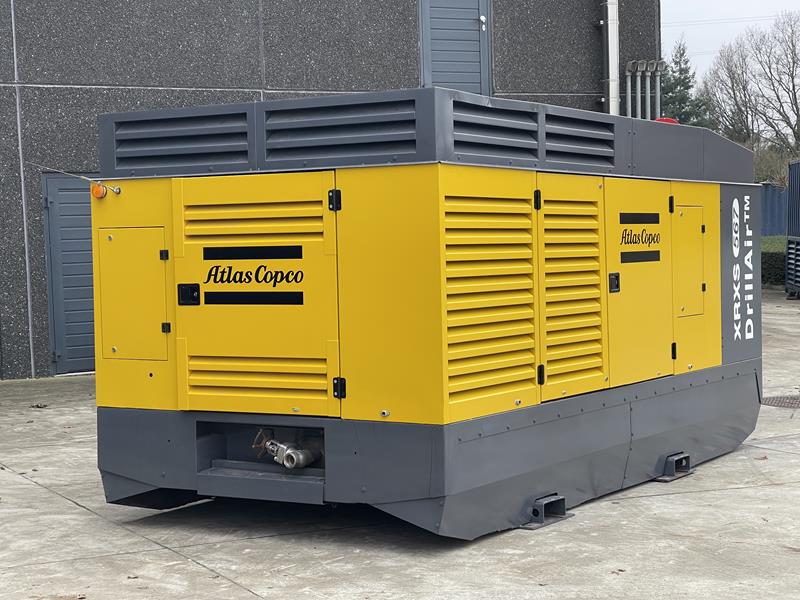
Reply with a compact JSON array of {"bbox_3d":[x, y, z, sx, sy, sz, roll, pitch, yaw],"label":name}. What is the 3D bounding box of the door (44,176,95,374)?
[{"bbox_3d":[-3.589,-0.275,17.180,1.020,2.255,0.090,-3,2,-24],"label":"door"}]

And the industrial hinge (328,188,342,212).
[{"bbox_3d":[-0.300,-0.462,6.879,0.072,0.096,0.024,0,2,32],"label":"industrial hinge"}]

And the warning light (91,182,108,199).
[{"bbox_3d":[-1.545,-0.559,7.626,0.075,0.078,0.055,0,2,32],"label":"warning light"}]

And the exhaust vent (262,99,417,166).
[{"bbox_3d":[-0.276,-0.785,6.918,0.855,0.245,0.060,0,2,32],"label":"exhaust vent"}]

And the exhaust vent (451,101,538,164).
[{"bbox_3d":[0.455,-0.804,7.104,0.060,0.240,0.845,0,2,32],"label":"exhaust vent"}]

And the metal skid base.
[{"bbox_3d":[0.452,0.780,8.962,2.100,0.610,4.240,0,2,32],"label":"metal skid base"}]

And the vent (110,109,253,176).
[{"bbox_3d":[-1.091,-0.792,7.427,0.870,0.260,0.060,0,2,32],"label":"vent"}]

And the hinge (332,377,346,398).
[{"bbox_3d":[-0.279,0.411,6.906,0.074,0.096,0.024,0,2,32],"label":"hinge"}]

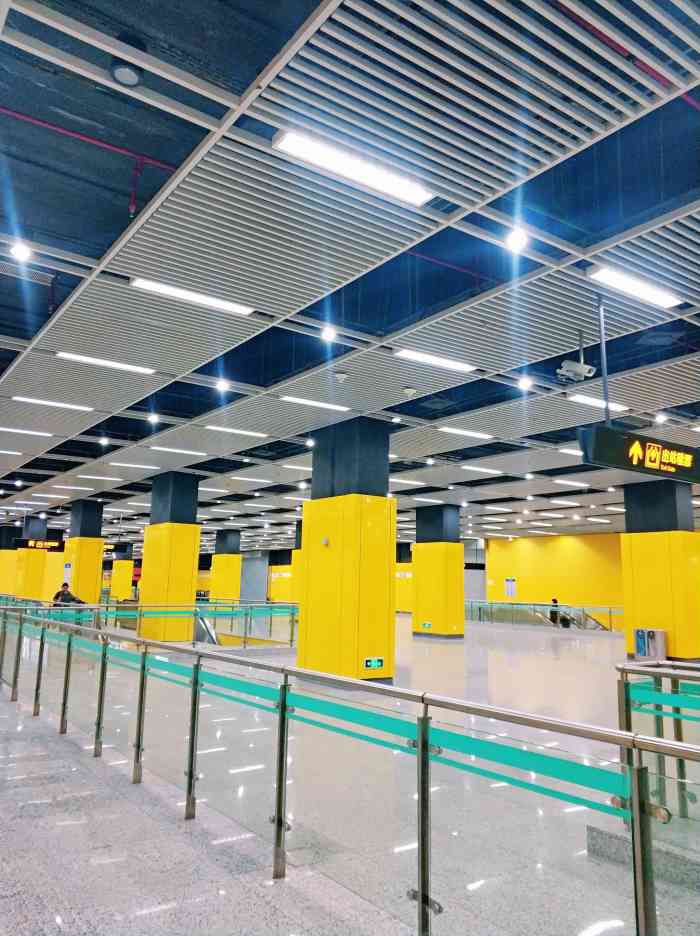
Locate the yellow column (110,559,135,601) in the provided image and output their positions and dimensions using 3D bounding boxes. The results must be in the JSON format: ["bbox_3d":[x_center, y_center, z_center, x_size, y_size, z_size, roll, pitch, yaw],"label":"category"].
[{"bbox_3d":[-18.014,9.012,57.975,0.948,3.349,1.858,8,-11,-34],"label":"yellow column"}]

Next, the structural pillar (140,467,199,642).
[{"bbox_3d":[-4.784,2.456,19.400,0.871,4.338,1.611,8,-11,-34],"label":"structural pillar"}]

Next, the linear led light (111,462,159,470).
[{"bbox_3d":[-5.182,-0.039,17.612,1.210,0.070,0.160,8,-11,-34],"label":"linear led light"}]

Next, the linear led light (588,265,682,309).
[{"bbox_3d":[2.631,-1.636,6.647,1.210,0.070,0.160,8,-11,-34],"label":"linear led light"}]

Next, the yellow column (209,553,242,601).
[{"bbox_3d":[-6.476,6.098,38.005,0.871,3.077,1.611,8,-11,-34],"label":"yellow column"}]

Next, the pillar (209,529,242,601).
[{"bbox_3d":[-7.270,6.250,43.010,0.948,4.520,1.858,8,-11,-34],"label":"pillar"}]

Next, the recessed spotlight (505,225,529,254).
[{"bbox_3d":[1.352,-1.841,5.903,0.170,0.110,0.170,8,-11,-34],"label":"recessed spotlight"}]

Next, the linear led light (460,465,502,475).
[{"bbox_3d":[3.057,0.028,16.767,1.210,0.070,0.160,8,-11,-34],"label":"linear led light"}]

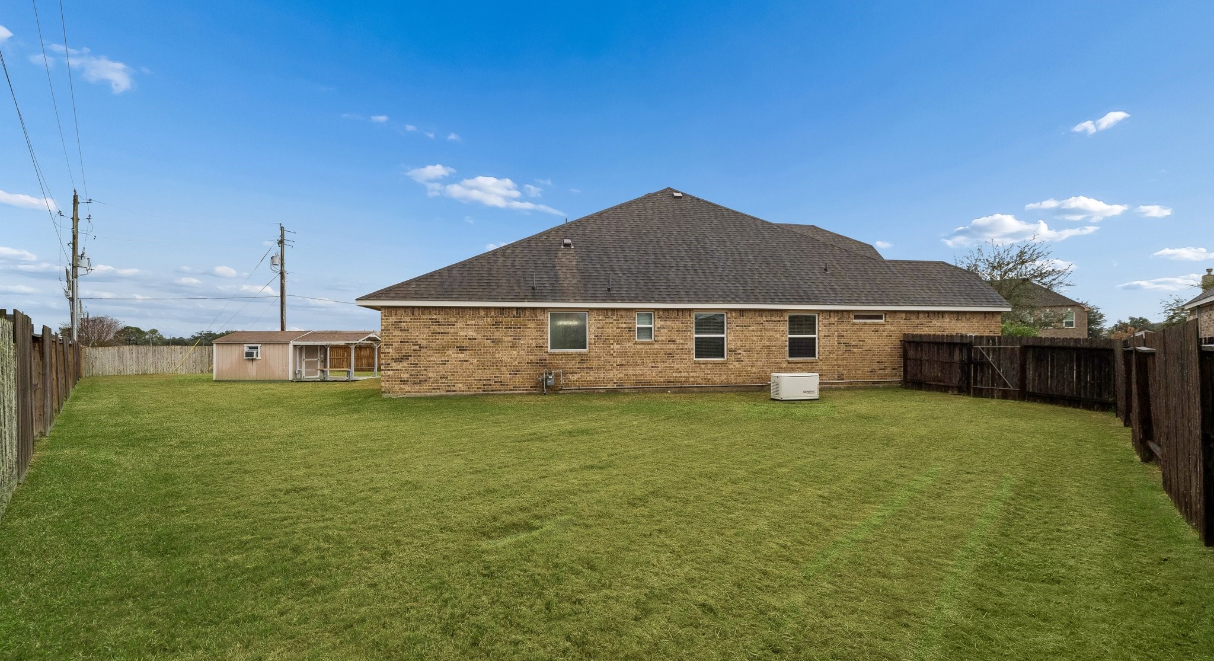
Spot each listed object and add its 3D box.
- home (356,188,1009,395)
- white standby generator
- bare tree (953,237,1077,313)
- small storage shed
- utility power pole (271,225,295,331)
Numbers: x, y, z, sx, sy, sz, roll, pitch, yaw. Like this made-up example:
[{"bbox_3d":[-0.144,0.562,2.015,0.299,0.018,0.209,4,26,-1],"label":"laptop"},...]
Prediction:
[{"bbox_3d":[2.180,-1.950,22.900,21.000,7.850,17.000,0,0,-9],"label":"home"},{"bbox_3d":[5.580,1.620,13.900,1.220,0.750,0.640,0,0,-9],"label":"white standby generator"},{"bbox_3d":[20.500,-1.300,24.000,5.600,6.600,5.500,0,0,-9],"label":"bare tree"},{"bbox_3d":[-14.550,1.160,22.950,6.950,2.340,3.000,0,0,4],"label":"small storage shed"},{"bbox_3d":[-20.800,-2.050,30.300,1.300,9.550,1.100,0,0,-44],"label":"utility power pole"}]

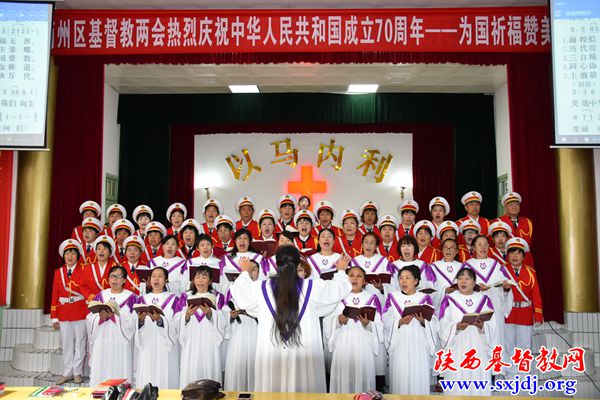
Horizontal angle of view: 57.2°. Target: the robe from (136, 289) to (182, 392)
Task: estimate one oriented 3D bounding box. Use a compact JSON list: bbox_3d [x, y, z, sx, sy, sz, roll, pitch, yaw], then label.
[{"bbox_3d":[-1.425,1.528,5.446,0.520,1.250,0.380,0,-5,-3],"label":"robe"}]

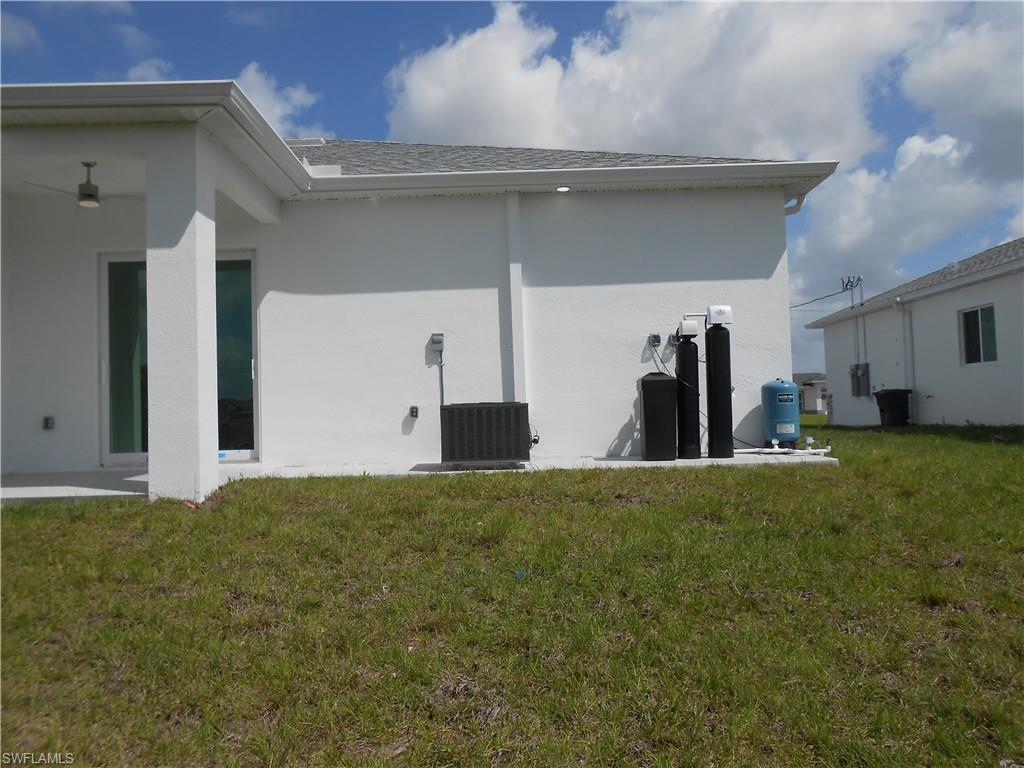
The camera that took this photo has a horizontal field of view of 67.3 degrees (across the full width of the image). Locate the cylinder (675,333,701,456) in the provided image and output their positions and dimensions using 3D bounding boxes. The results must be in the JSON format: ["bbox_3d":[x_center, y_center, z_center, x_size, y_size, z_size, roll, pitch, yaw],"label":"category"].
[{"bbox_3d":[1.863,0.151,8.181,0.242,1.269,0.242,-2,-2,0],"label":"cylinder"}]

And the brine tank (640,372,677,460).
[{"bbox_3d":[1.509,0.341,8.111,0.376,0.914,0.396,-2,-2,0],"label":"brine tank"}]

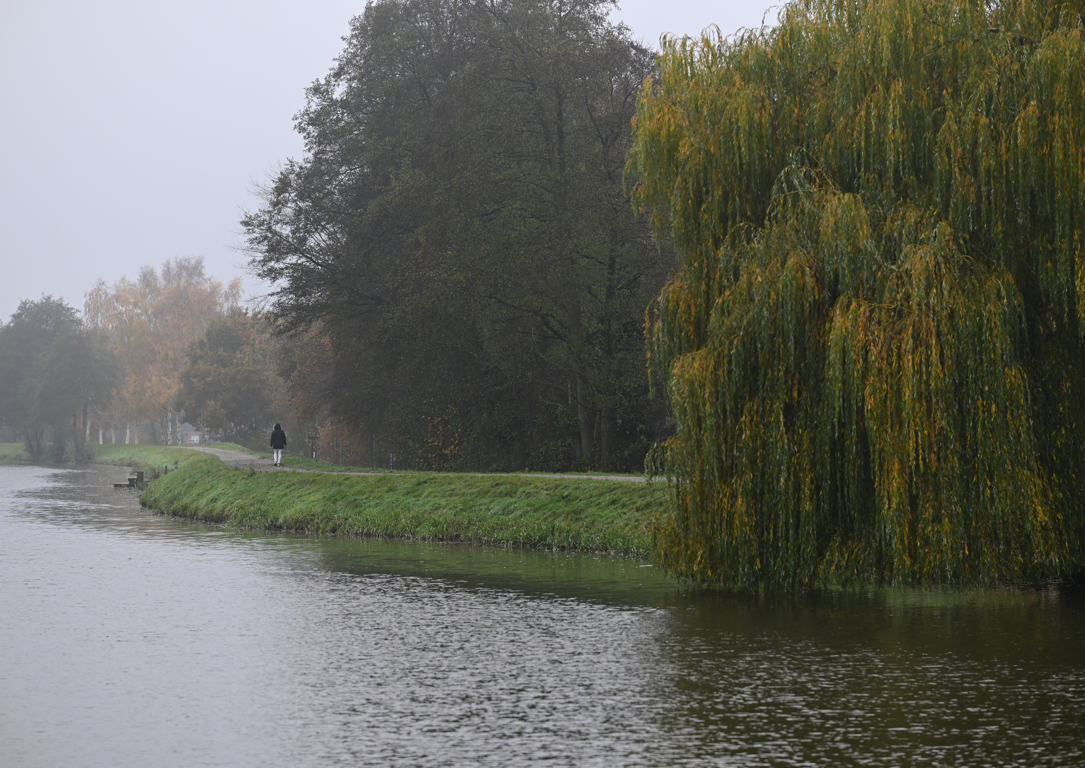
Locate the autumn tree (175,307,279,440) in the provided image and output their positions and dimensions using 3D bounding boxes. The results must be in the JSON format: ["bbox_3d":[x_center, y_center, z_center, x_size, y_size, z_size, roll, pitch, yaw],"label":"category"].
[{"bbox_3d":[-25.000,-0.500,285.000,8.400,10.900,8.200,0,-1,0],"label":"autumn tree"}]

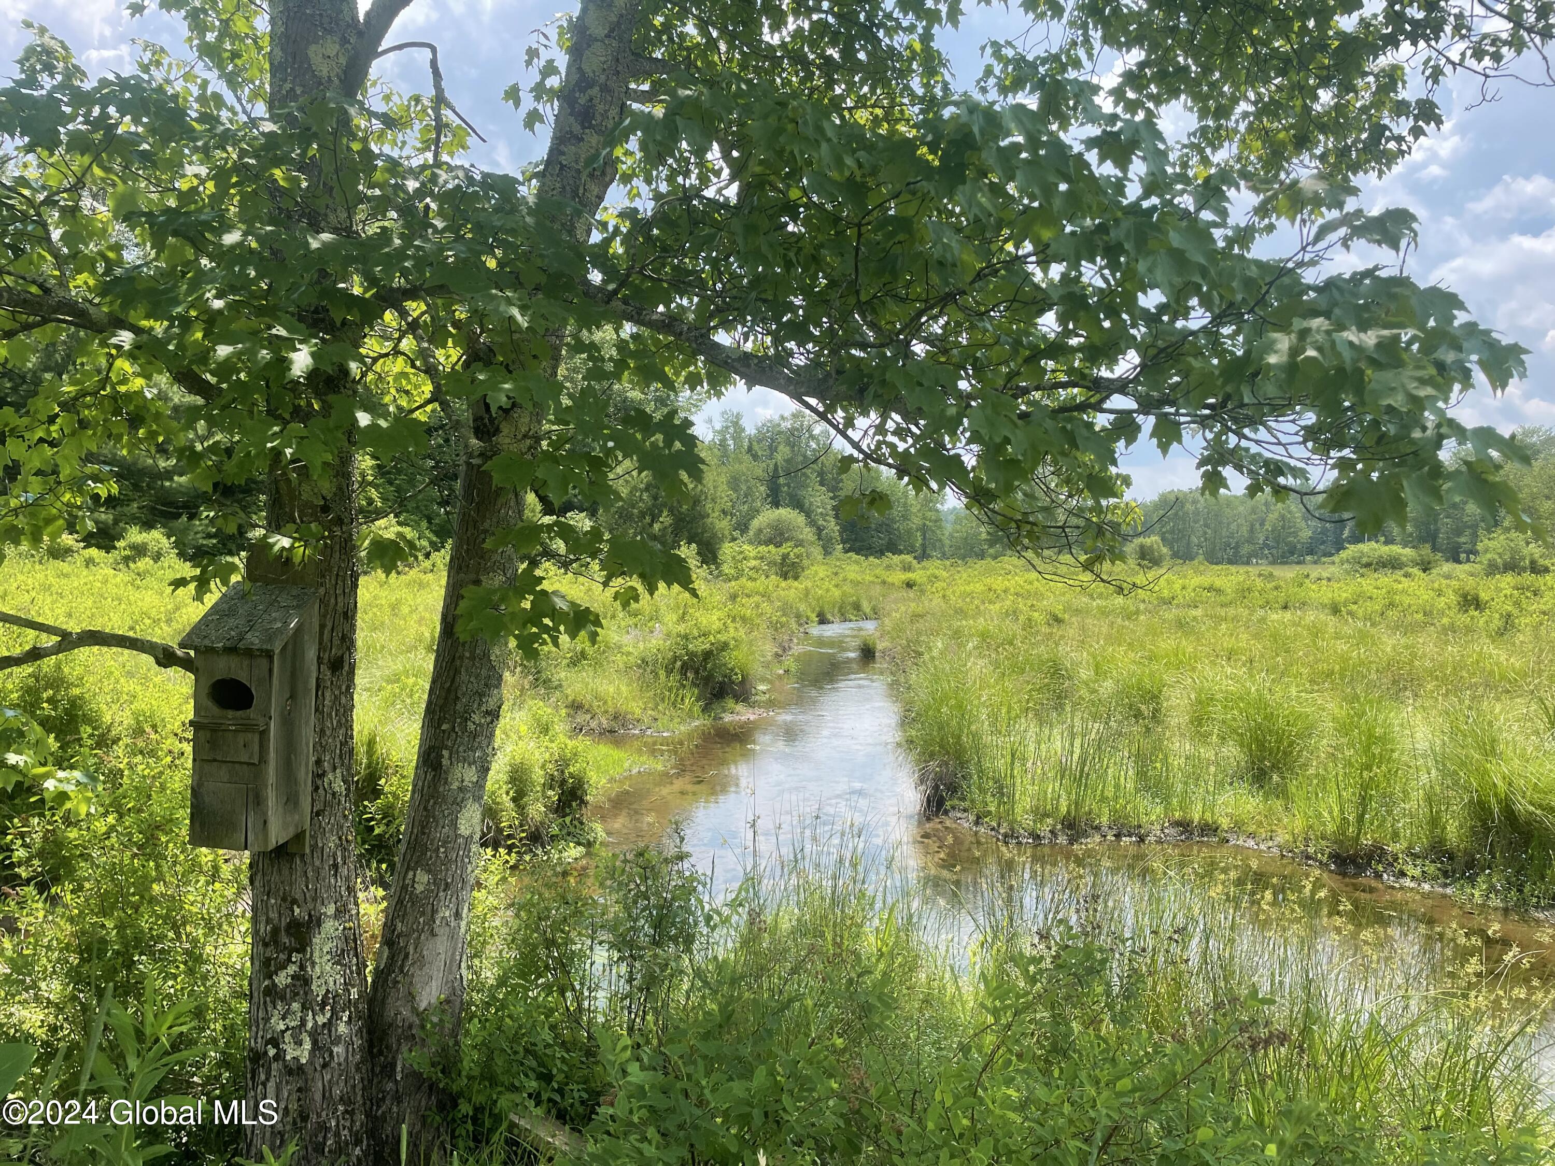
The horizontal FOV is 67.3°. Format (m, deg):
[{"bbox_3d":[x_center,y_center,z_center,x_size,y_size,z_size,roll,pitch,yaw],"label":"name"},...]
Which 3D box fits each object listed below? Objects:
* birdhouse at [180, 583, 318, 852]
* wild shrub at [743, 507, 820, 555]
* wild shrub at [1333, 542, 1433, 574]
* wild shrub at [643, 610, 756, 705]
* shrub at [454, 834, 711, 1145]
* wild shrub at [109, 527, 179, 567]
[{"bbox_3d":[-1.430,0.361,3.167,0.241,0.672,0.240,4,4,4],"label":"birdhouse"},{"bbox_3d":[0.218,-2.403,60.000,3.900,3.000,3.700,0,1,0],"label":"wild shrub"},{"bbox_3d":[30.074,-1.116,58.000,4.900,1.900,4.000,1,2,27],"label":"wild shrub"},{"bbox_3d":[-1.052,1.011,15.800,1.500,1.250,1.400,0,1,-4],"label":"wild shrub"},{"bbox_3d":[-0.576,1.197,3.450,0.740,0.880,0.680,0,1,-10],"label":"shrub"},{"bbox_3d":[-15.174,-0.830,28.000,1.650,1.050,1.500,-1,2,-28],"label":"wild shrub"}]

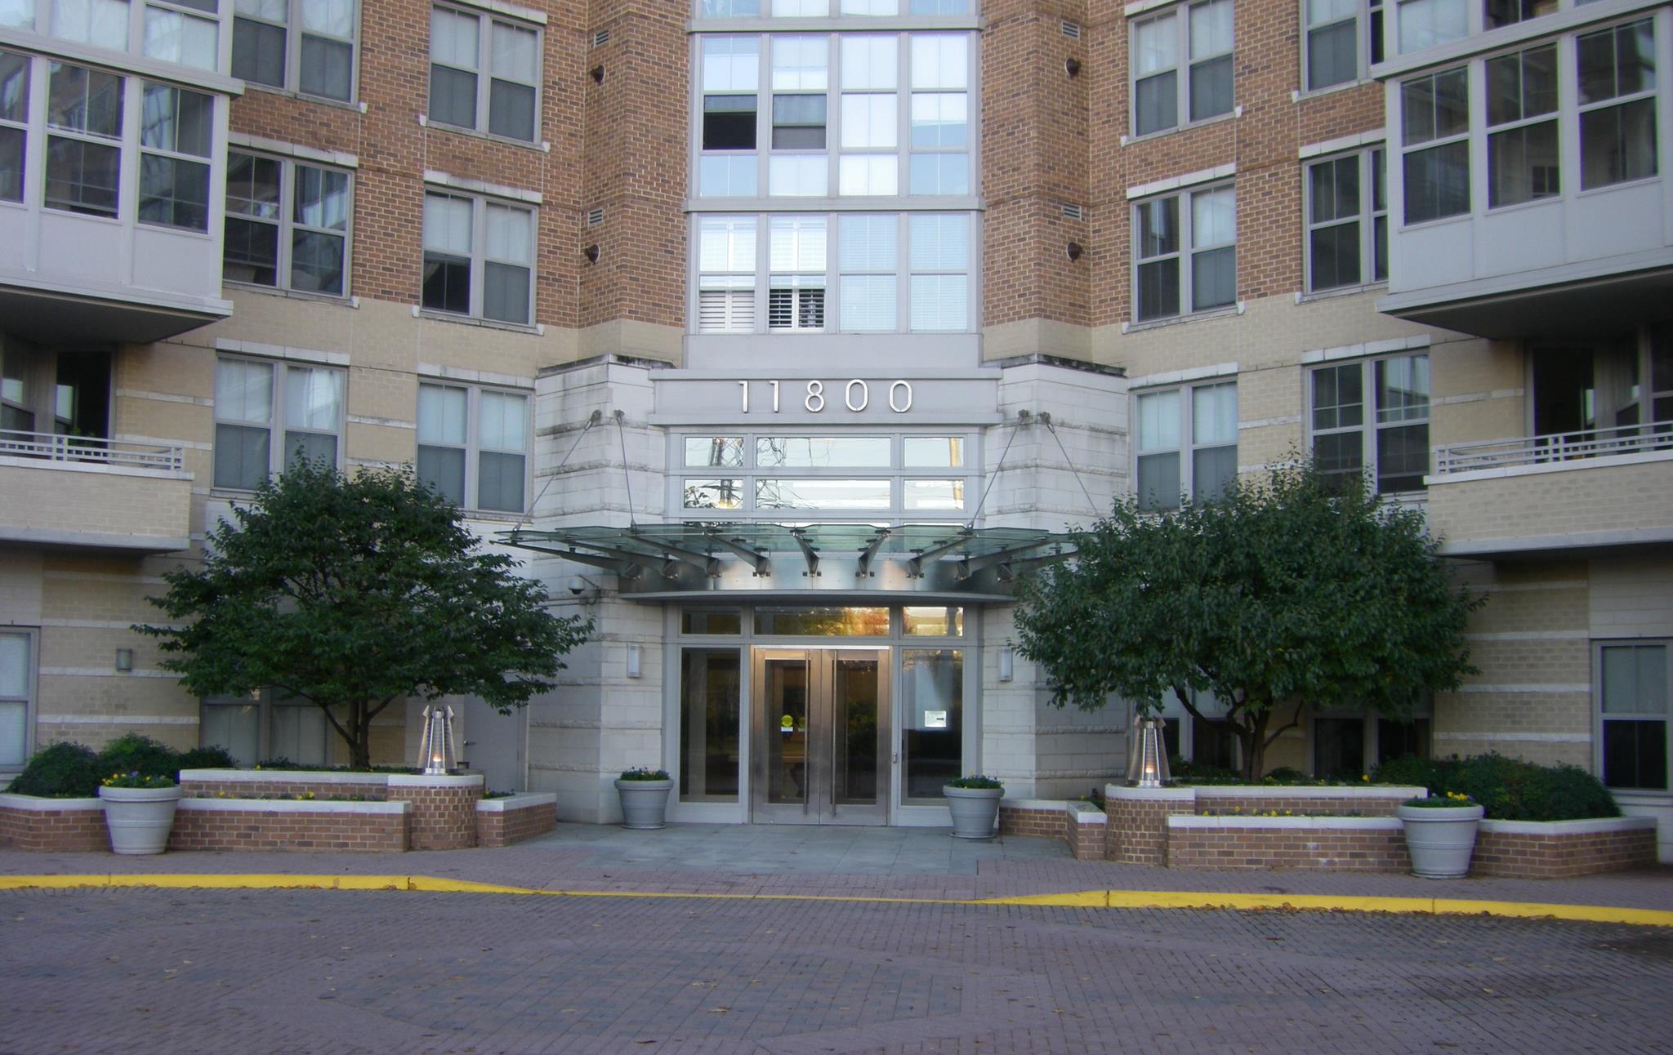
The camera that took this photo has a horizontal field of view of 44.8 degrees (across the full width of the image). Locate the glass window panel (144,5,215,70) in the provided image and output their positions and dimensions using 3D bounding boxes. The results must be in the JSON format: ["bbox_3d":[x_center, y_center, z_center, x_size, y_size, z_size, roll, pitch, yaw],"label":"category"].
[{"bbox_3d":[-7.691,-5.748,23.833,0.892,0.564,0.060,5,-7,-41],"label":"glass window panel"}]

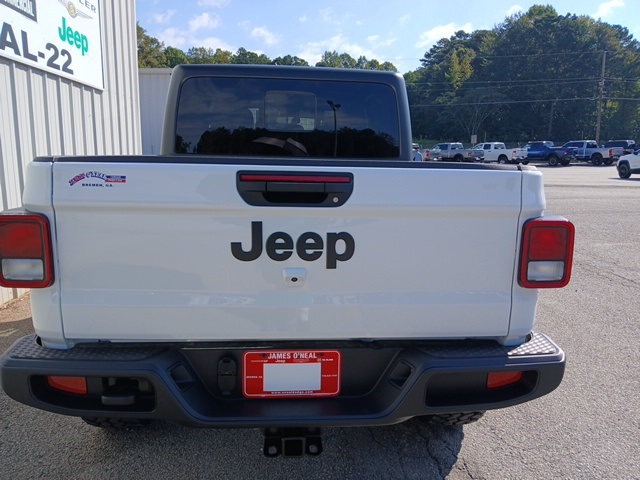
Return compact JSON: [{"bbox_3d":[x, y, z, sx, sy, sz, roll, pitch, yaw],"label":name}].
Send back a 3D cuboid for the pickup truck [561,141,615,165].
[{"bbox_3d":[22.750,-7.600,41.700,2.050,2.020,6.000,-5,13,-27],"label":"pickup truck"}]

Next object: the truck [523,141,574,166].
[{"bbox_3d":[19.300,-7.550,41.900,2.030,1.970,5.850,-5,13,-30],"label":"truck"}]

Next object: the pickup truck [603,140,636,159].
[{"bbox_3d":[26.200,-7.650,41.700,2.050,1.980,5.900,-5,13,-28],"label":"pickup truck"}]

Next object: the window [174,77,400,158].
[{"bbox_3d":[-0.205,-0.782,3.080,1.435,0.505,0.060,0,1,-4],"label":"window"}]

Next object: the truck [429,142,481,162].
[{"bbox_3d":[11.750,-7.750,43.300,2.000,1.930,5.800,-5,13,-28],"label":"truck"}]

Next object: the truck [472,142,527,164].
[{"bbox_3d":[15.750,-7.900,43.800,2.020,1.930,5.800,-5,13,-29],"label":"truck"}]

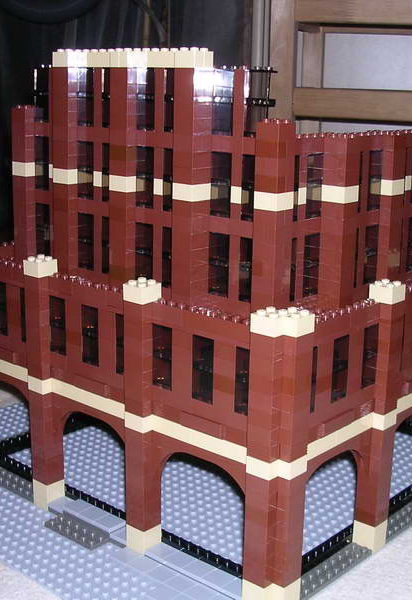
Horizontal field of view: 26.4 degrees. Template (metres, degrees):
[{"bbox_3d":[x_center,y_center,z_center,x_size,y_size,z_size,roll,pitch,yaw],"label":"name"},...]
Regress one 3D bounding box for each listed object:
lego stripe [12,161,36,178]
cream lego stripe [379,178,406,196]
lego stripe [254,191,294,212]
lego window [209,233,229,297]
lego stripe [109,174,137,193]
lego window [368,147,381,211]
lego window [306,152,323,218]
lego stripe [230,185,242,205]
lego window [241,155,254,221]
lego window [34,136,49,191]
[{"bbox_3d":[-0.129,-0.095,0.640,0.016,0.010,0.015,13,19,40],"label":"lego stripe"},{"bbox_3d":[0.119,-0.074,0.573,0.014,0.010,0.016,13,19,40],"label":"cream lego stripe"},{"bbox_3d":[0.038,-0.057,0.497,0.016,0.010,0.016,13,19,40],"label":"lego stripe"},{"bbox_3d":[0.010,-0.022,0.535,0.016,0.038,0.007,13,18,40],"label":"lego window"},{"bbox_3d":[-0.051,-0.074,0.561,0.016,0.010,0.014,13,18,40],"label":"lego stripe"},{"bbox_3d":[0.105,-0.077,0.563,0.008,0.038,0.016,13,19,40],"label":"lego window"},{"bbox_3d":[0.062,-0.069,0.527,0.008,0.038,0.016,13,19,40],"label":"lego window"},{"bbox_3d":[0.020,-0.062,0.518,0.008,0.010,0.008,13,19,40],"label":"lego stripe"},{"bbox_3d":[0.029,-0.064,0.509,0.016,0.038,0.008,13,19,40],"label":"lego window"},{"bbox_3d":[-0.115,-0.098,0.631,0.016,0.038,0.007,13,18,40],"label":"lego window"}]

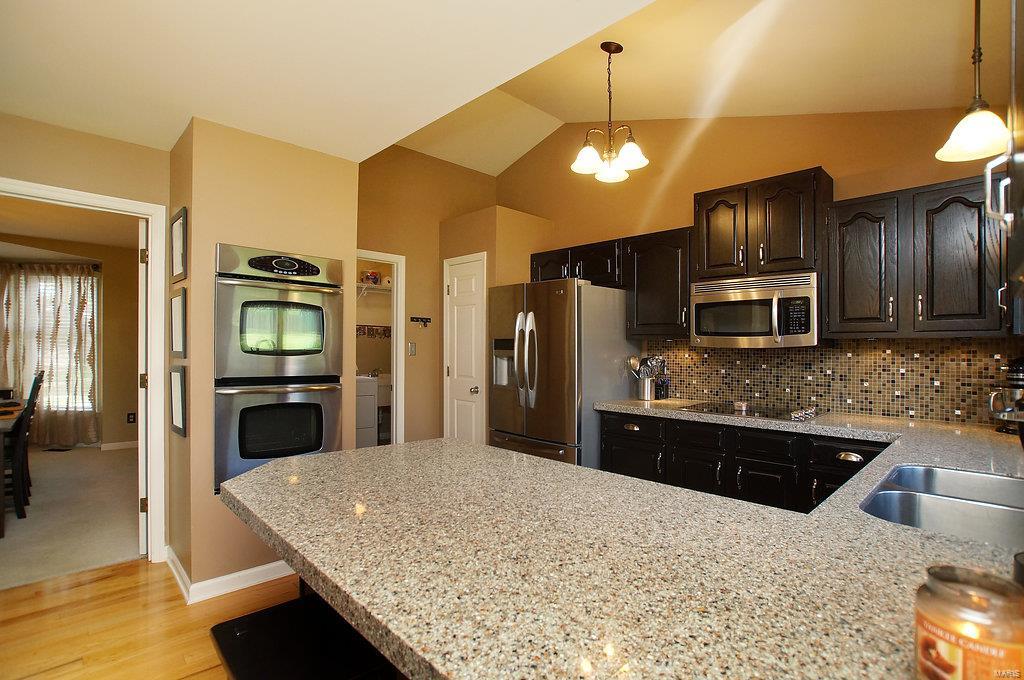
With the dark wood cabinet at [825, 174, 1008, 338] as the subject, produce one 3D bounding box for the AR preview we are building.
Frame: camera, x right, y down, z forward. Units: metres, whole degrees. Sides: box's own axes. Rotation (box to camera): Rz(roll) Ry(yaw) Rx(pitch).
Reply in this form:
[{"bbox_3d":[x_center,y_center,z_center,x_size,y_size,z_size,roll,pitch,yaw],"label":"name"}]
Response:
[{"bbox_3d":[2.127,-0.391,2.446,0.712,0.764,0.335,0,0,45],"label":"dark wood cabinet"}]

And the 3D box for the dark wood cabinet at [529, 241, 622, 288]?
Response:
[{"bbox_3d":[0.608,-0.589,3.941,0.958,0.379,0.335,0,0,45],"label":"dark wood cabinet"}]

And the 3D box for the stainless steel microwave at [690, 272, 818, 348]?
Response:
[{"bbox_3d":[1.582,-0.176,2.929,0.732,0.410,0.410,0,0,45],"label":"stainless steel microwave"}]

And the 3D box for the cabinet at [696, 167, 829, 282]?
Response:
[{"bbox_3d":[1.611,-0.689,2.958,0.743,0.613,0.330,0,0,45],"label":"cabinet"}]

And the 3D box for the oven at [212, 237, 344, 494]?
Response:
[{"bbox_3d":[-1.500,0.146,2.818,0.600,1.307,0.685,0,0,45],"label":"oven"}]

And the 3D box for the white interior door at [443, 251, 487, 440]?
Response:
[{"bbox_3d":[-0.408,0.301,4.061,0.585,2.090,0.080,0,0,45],"label":"white interior door"}]

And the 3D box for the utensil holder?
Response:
[{"bbox_3d":[1.007,0.359,3.375,0.114,0.166,0.114,0,0,45],"label":"utensil holder"}]

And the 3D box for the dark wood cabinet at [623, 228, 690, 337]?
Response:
[{"bbox_3d":[1.147,-0.394,3.410,0.551,0.764,0.335,0,0,45],"label":"dark wood cabinet"}]

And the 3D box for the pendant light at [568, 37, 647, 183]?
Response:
[{"bbox_3d":[0.573,-1.358,2.650,0.440,0.750,0.440,0,0,0],"label":"pendant light"}]

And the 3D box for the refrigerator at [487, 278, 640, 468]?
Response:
[{"bbox_3d":[0.377,0.458,3.782,0.913,1.784,0.800,0,0,45],"label":"refrigerator"}]

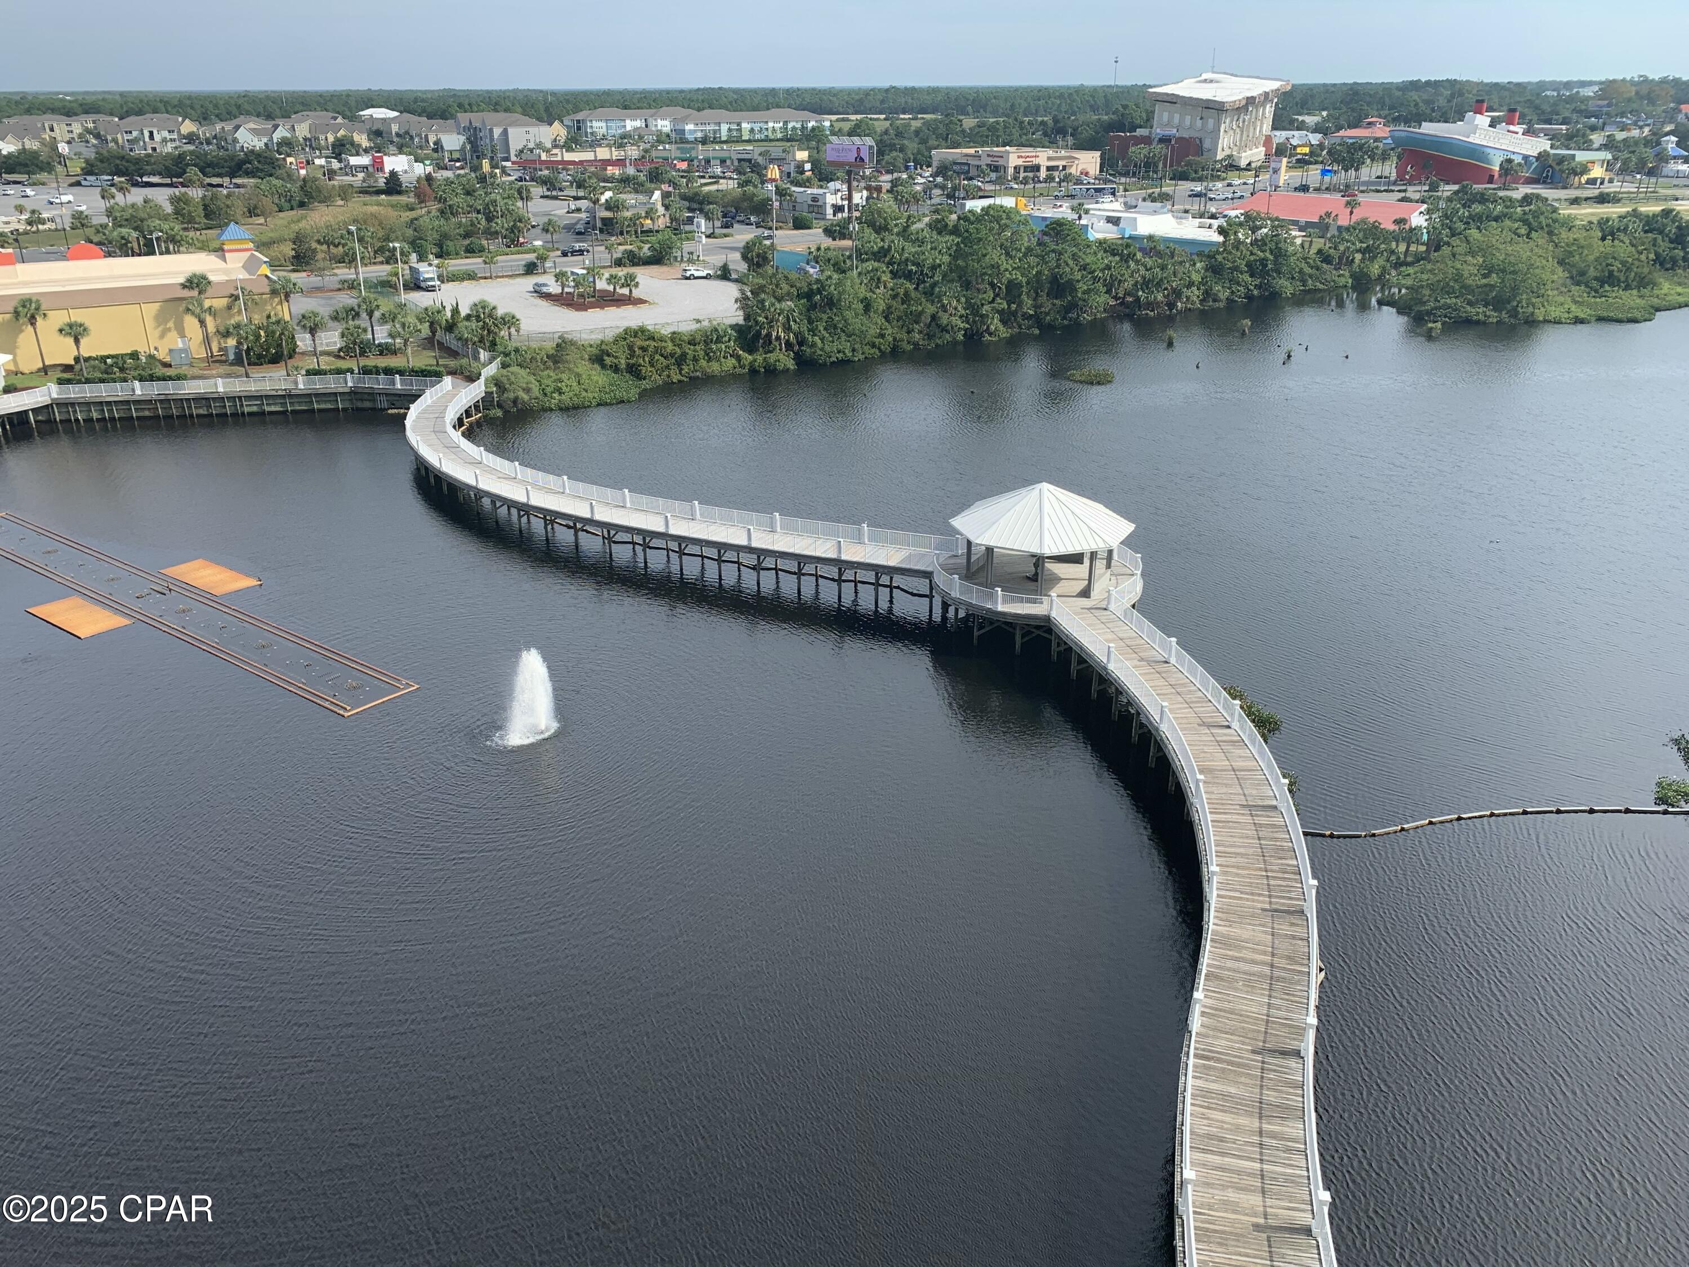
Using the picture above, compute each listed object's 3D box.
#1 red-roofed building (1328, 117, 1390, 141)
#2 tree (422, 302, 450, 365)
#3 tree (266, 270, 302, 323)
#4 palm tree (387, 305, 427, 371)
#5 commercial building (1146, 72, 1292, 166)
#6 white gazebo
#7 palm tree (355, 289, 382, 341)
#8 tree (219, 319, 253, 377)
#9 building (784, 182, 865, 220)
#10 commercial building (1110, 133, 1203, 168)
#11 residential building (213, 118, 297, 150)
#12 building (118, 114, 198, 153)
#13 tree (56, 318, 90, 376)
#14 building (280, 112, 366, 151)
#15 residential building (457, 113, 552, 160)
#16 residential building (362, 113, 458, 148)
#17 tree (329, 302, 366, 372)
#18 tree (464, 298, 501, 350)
[{"bbox_3d":[228.870,-215.570,547.090,27.000,11.800,27.000,20,31,39],"label":"red-roofed building"},{"bbox_3d":[-44.870,-32.580,138.590,3.200,6.570,3.200,-8,24,-16],"label":"tree"},{"bbox_3d":[-67.240,-39.540,153.740,3.900,8.150,3.900,0,23,0],"label":"tree"},{"bbox_3d":[-47.140,-31.550,136.430,3.800,6.430,3.800,-8,25,-17],"label":"palm tree"},{"bbox_3d":[144.030,-198.530,488.110,42.000,31.500,33.000,-19,29,-36],"label":"commercial building"},{"bbox_3d":[12.250,-6.430,78.860,11.010,5.950,11.010,-7,24,-15],"label":"white gazebo"},{"bbox_3d":[-55.610,-36.810,149.440,3.100,6.430,3.100,0,23,0],"label":"palm tree"},{"bbox_3d":[-63.610,-29.960,133.460,3.600,6.070,3.600,-11,26,-23],"label":"tree"},{"bbox_3d":[-6.110,-97.270,285.760,18.000,6.400,13.000,20,31,39],"label":"building"},{"bbox_3d":[113.270,-167.360,439.250,38.000,11.500,25.000,21,31,40],"label":"commercial building"},{"bbox_3d":[-247.750,-210.310,537.390,25.000,11.800,16.000,-21,31,-39],"label":"residential building"},{"bbox_3d":[-286.300,-206.890,526.960,25.000,14.300,17.000,-19,29,-36],"label":"building"},{"bbox_3d":[-80.640,-29.920,134.080,3.600,6.300,3.600,0,23,0],"label":"tree"},{"bbox_3d":[-262.240,-255.590,644.840,38.000,16.600,26.000,-8,25,-17],"label":"building"},{"bbox_3d":[-146.150,-211.000,538.320,38.000,18.030,20.000,17,29,35],"label":"residential building"},{"bbox_3d":[-186.150,-216.100,548.910,36.000,12.500,17.000,-19,29,-36],"label":"residential building"},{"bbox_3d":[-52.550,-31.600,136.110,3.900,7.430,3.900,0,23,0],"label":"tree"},{"bbox_3d":[-41.460,-35.370,145.860,3.900,5.870,3.900,-7,24,-14],"label":"tree"}]

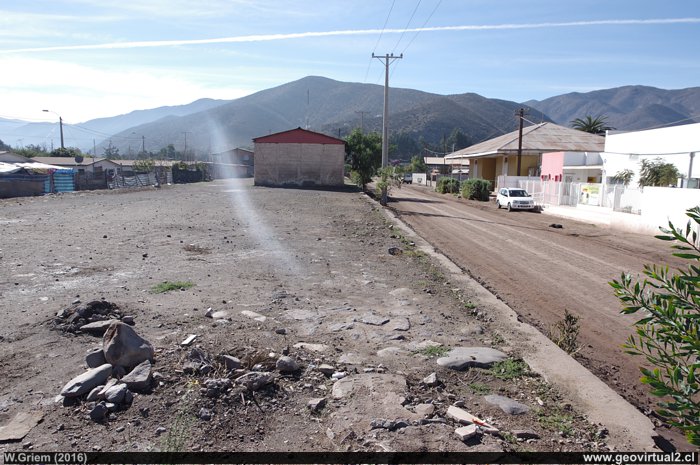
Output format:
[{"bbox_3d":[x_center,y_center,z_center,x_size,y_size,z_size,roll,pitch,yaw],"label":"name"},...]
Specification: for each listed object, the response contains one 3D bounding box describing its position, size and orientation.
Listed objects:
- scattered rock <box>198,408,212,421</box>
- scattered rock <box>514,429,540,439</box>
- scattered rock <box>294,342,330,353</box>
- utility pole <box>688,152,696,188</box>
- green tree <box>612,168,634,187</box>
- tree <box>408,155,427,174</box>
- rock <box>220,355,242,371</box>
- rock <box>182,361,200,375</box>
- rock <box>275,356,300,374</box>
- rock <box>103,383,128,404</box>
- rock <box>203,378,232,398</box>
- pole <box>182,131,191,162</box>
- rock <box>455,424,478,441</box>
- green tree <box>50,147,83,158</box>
[{"bbox_3d":[-1.030,1.298,3.324,0.079,0.061,0.069,1,7,0],"label":"scattered rock"},{"bbox_3d":[1.118,1.274,2.955,0.165,0.040,0.080,1,7,-2],"label":"scattered rock"},{"bbox_3d":[-0.364,1.068,4.333,0.330,0.050,0.150,1,7,-2],"label":"scattered rock"},{"bbox_3d":[15.187,-1.704,20.866,0.180,3.700,0.180,1,7,-2],"label":"utility pole"},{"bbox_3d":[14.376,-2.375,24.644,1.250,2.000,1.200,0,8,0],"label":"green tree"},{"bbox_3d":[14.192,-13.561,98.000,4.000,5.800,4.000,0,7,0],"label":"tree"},{"bbox_3d":[-1.036,1.140,4.090,0.163,0.102,0.133,1,7,0],"label":"rock"},{"bbox_3d":[-1.394,1.189,4.100,0.150,0.110,0.130,-2,7,-19],"label":"rock"},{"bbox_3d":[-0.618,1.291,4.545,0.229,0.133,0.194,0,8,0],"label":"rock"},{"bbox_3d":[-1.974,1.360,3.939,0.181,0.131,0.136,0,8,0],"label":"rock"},{"bbox_3d":[-1.033,1.216,3.641,0.208,0.106,0.138,1,7,0],"label":"rock"},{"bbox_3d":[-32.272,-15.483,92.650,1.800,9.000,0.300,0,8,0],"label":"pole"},{"bbox_3d":[0.786,1.353,3.153,0.146,0.045,0.092,-5,9,-38],"label":"rock"},{"bbox_3d":[-33.185,-7.830,55.087,3.800,4.550,3.600,1,7,-2],"label":"green tree"}]

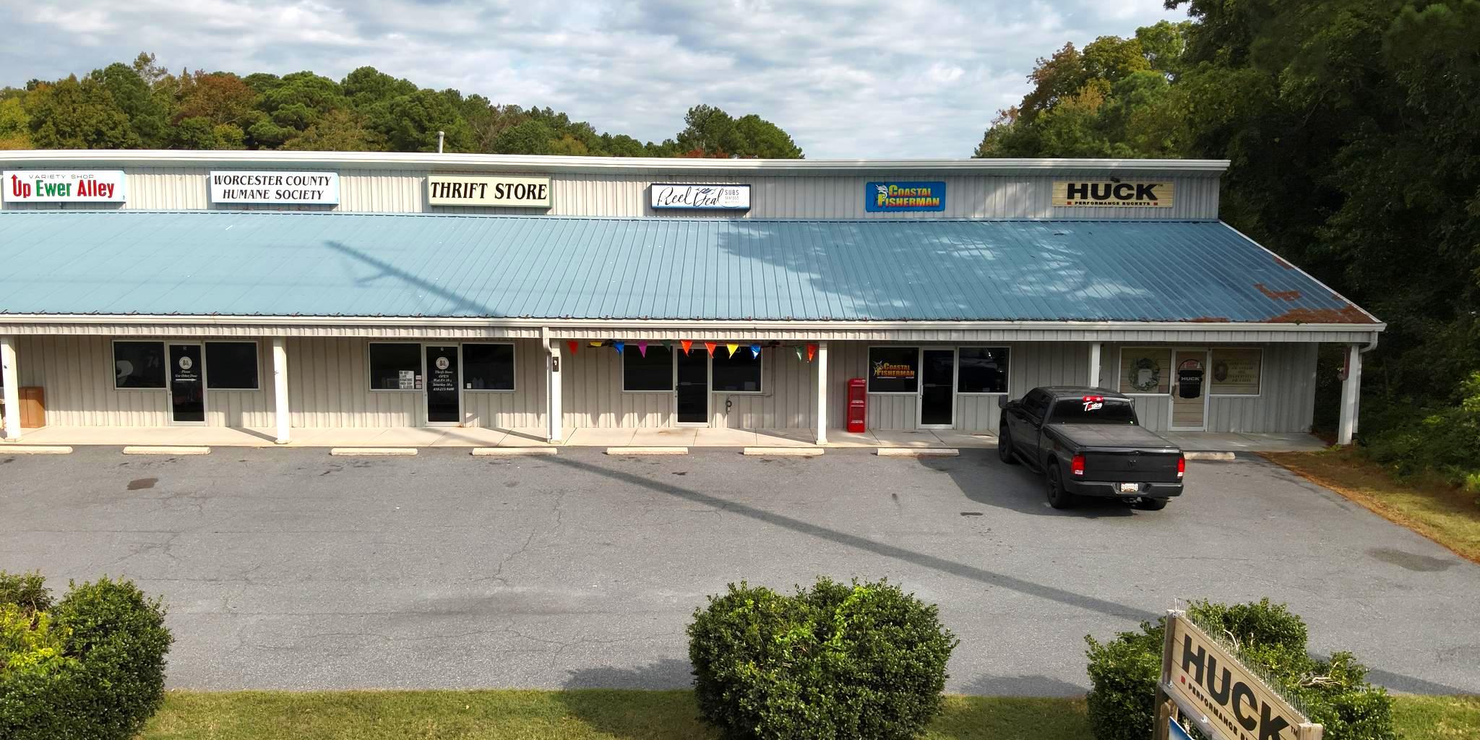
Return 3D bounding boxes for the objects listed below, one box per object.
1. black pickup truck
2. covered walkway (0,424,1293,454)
[{"bbox_3d":[6.874,1.382,20.673,2.100,1.960,5.840,0,8,1],"label":"black pickup truck"},{"bbox_3d":[-1.765,1.696,24.864,31.616,0.160,2.718,0,7,-1],"label":"covered walkway"}]

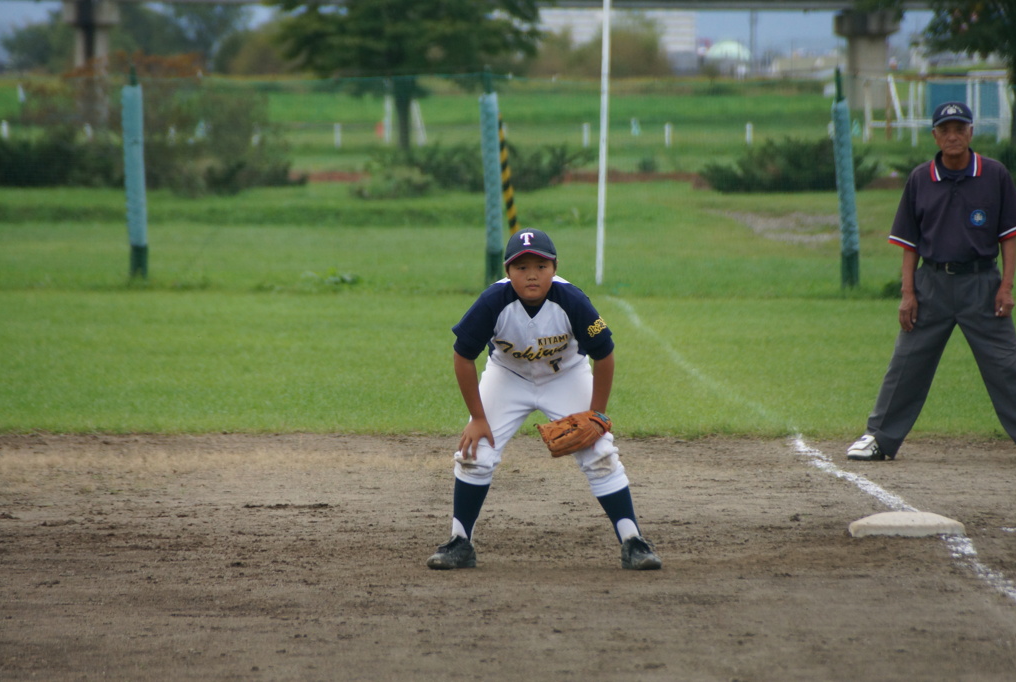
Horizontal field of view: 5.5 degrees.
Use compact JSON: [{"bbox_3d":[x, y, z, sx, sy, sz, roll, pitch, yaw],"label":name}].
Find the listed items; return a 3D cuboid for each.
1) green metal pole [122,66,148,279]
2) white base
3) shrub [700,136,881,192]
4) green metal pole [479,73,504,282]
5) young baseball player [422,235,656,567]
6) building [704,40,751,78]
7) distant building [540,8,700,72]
[{"bbox_3d":[-2.861,-1.296,82.000,0.135,1.630,0.135,-2,1,0],"label":"green metal pole"},{"bbox_3d":[1.424,0.656,38.100,0.385,0.082,0.385,0,1,-3],"label":"white base"},{"bbox_3d":[3.657,-2.301,139.000,2.300,0.740,1.700,0,1,0],"label":"shrub"},{"bbox_3d":[-0.127,-1.204,79.500,0.135,1.600,0.135,-2,1,0],"label":"green metal pole"},{"bbox_3d":[0.122,0.195,35.600,0.780,1.130,0.650,0,1,2],"label":"young baseball player"},{"bbox_3d":[30.738,-39.601,1500.000,6.800,5.200,6.500,0,1,0],"label":"building"},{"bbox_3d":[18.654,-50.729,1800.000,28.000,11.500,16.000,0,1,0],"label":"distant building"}]

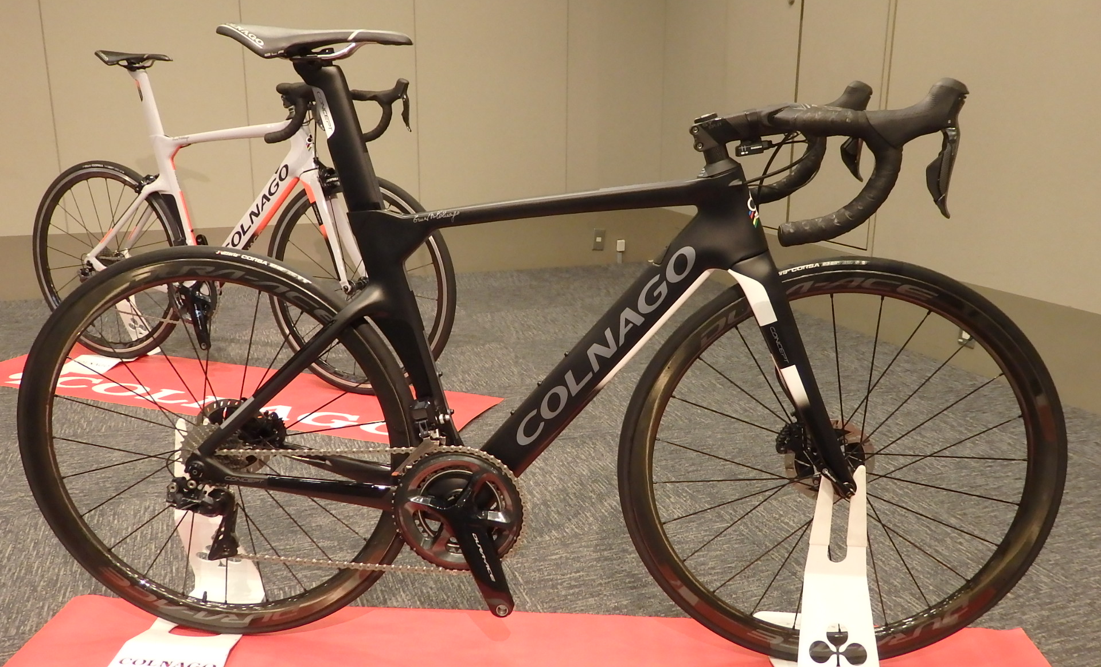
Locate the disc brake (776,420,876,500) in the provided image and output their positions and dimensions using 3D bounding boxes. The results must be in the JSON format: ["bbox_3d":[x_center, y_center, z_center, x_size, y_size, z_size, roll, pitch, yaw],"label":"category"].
[{"bbox_3d":[0.437,0.211,1.332,0.150,0.144,0.100,1,14,4],"label":"disc brake"}]

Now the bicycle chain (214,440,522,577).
[{"bbox_3d":[-0.297,0.276,1.341,0.515,0.228,0.022,1,14,4],"label":"bicycle chain"}]

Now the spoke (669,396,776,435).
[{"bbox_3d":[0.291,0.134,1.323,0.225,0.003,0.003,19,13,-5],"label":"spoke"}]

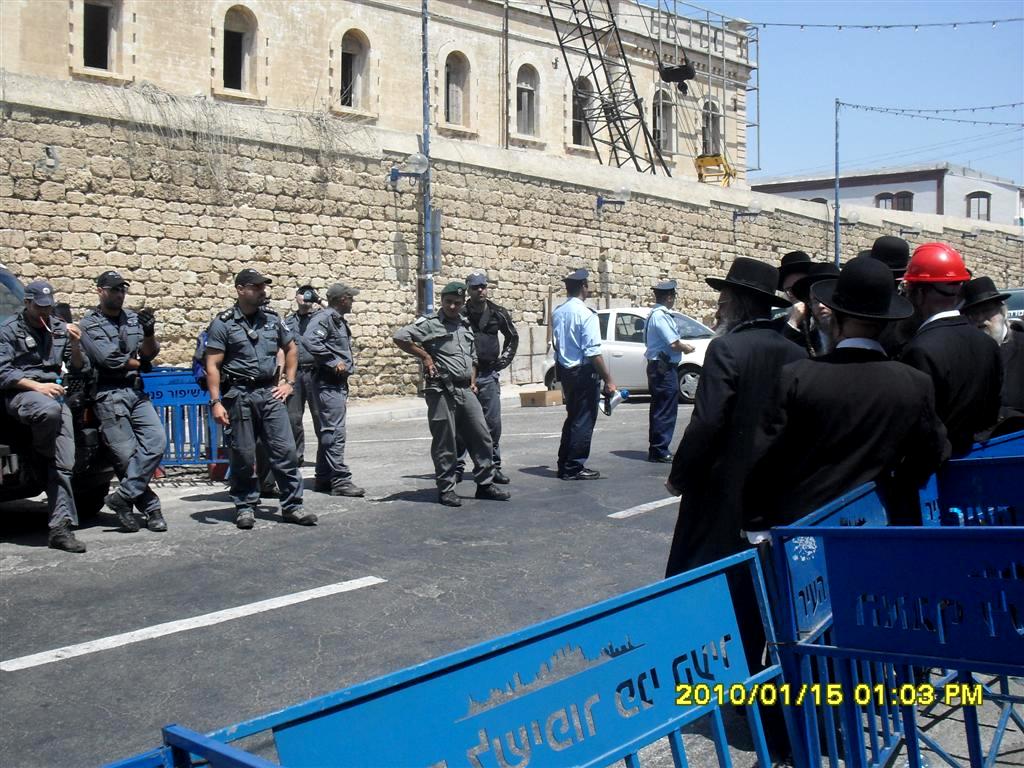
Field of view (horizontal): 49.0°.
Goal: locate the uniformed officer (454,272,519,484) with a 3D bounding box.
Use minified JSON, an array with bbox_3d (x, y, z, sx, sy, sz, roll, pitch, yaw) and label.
[{"bbox_3d":[-0.226,-0.051,9.600,0.580,1.820,0.420,-1,2,-14],"label":"uniformed officer"}]

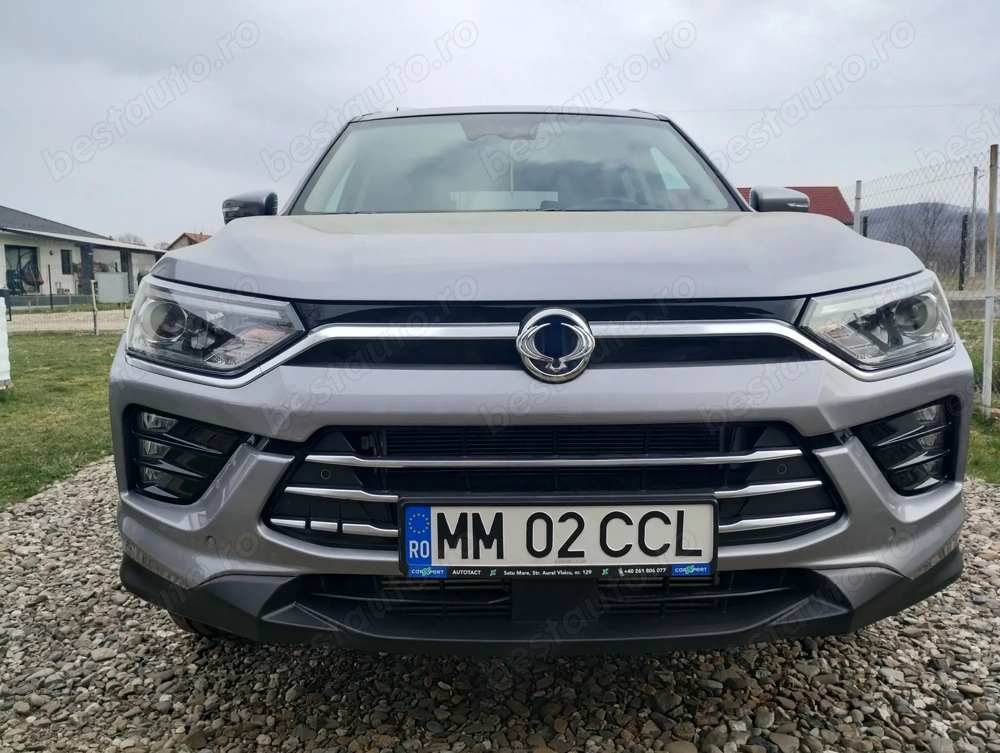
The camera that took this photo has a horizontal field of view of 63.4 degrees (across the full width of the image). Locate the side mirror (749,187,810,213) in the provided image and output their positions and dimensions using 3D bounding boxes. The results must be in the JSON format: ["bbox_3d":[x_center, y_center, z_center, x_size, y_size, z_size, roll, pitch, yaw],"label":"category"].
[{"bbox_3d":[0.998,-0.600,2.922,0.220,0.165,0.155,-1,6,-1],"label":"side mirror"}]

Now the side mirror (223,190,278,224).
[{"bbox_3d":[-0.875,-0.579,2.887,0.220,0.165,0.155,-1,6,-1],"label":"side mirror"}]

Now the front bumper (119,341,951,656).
[{"bbox_3d":[0.095,0.188,1.610,1.830,0.520,0.520,-1,6,-1],"label":"front bumper"}]

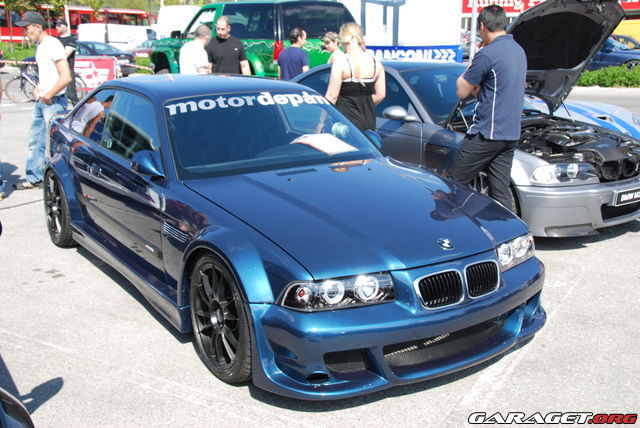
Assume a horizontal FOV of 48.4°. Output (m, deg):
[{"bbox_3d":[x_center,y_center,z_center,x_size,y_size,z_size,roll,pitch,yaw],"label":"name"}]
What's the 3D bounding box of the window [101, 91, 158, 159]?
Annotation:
[{"bbox_3d":[-1.162,-0.545,4.454,0.070,0.450,1.000,15,3,-37],"label":"window"}]

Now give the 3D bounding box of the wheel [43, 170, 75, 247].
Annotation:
[{"bbox_3d":[-1.948,-0.056,5.587,0.230,0.635,0.635,-9,17,-33],"label":"wheel"}]

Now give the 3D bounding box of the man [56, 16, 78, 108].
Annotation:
[{"bbox_3d":[-4.190,-2.261,11.904,0.420,1.810,0.500,-8,16,-29],"label":"man"}]

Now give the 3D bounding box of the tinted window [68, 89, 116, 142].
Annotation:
[{"bbox_3d":[-1.647,-0.734,5.144,0.060,0.390,0.750,15,3,-37],"label":"tinted window"}]

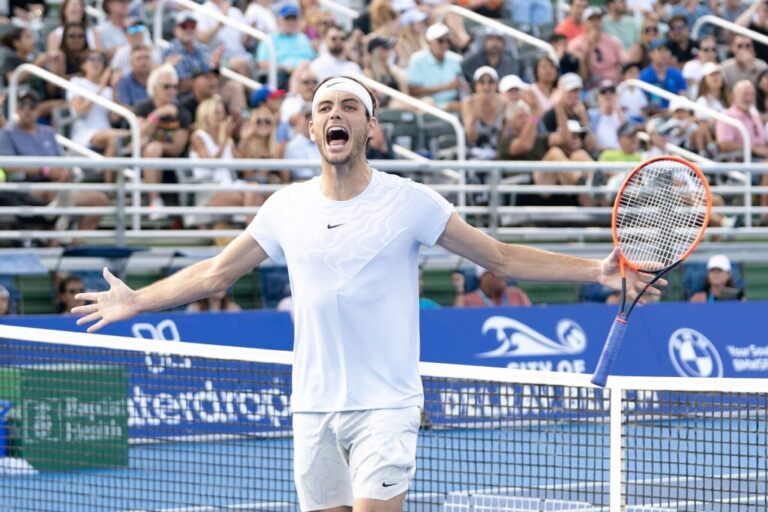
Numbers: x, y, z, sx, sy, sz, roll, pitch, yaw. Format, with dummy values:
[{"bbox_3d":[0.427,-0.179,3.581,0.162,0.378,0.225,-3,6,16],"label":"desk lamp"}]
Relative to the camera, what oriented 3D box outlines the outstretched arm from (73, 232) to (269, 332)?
[{"bbox_3d":[-0.612,0.062,7.230,0.630,0.180,0.140,-21,-8,23],"label":"outstretched arm"}]

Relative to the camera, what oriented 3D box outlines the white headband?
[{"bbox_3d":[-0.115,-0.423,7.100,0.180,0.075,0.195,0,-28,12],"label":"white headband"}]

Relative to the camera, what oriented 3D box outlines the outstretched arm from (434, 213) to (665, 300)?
[{"bbox_3d":[0.467,0.004,7.110,0.660,0.150,0.140,13,0,-6],"label":"outstretched arm"}]

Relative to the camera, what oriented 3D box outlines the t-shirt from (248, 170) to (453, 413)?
[{"bbox_3d":[-0.093,0.099,7.120,0.580,0.680,0.280,0,1,17],"label":"t-shirt"}]

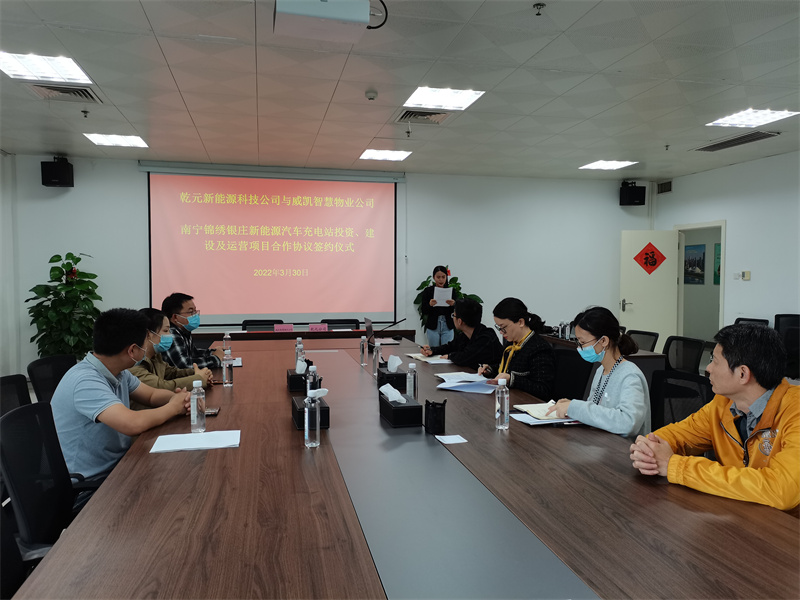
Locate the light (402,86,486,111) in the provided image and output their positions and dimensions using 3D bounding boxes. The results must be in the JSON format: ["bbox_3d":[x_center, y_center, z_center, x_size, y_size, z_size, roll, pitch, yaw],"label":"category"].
[{"bbox_3d":[0.355,-1.667,4.941,0.580,0.070,0.580,0,3,-13],"label":"light"}]

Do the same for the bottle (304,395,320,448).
[{"bbox_3d":[-0.334,0.452,2.300,0.058,0.213,0.058,0,3,-13],"label":"bottle"}]

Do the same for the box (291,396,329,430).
[{"bbox_3d":[-0.395,0.498,2.656,0.131,0.090,0.262,0,3,-13],"label":"box"}]

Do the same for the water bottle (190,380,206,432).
[{"bbox_3d":[-0.843,0.440,2.514,0.058,0.213,0.058,0,3,-13],"label":"water bottle"}]

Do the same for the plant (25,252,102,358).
[{"bbox_3d":[-3.956,0.246,7.167,0.850,1.620,0.820,0,2,-13],"label":"plant"}]

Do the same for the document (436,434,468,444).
[{"bbox_3d":[0.202,0.535,2.312,0.094,0.004,0.107,0,3,-13],"label":"document"}]

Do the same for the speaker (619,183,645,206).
[{"bbox_3d":[3.499,-1.588,9.044,0.340,0.300,0.260,0,10,-7],"label":"speaker"}]

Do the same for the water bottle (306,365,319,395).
[{"bbox_3d":[-0.392,0.397,2.693,0.053,0.198,0.053,0,2,-13],"label":"water bottle"}]

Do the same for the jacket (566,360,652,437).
[{"bbox_3d":[0.870,0.516,2.570,0.420,0.540,0.480,0,2,-4],"label":"jacket"}]

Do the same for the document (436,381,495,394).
[{"bbox_3d":[0.365,0.472,3.266,0.285,0.035,0.205,2,3,28],"label":"document"}]

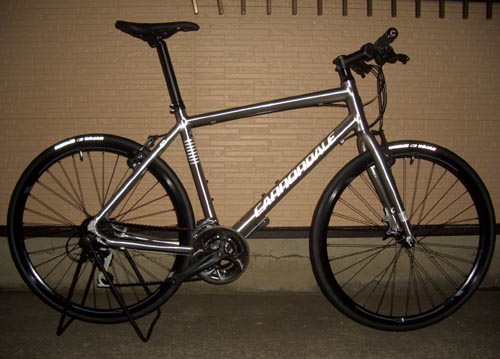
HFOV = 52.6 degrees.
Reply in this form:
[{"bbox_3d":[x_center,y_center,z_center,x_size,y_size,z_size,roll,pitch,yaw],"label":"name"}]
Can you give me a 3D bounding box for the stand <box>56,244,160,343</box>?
[{"bbox_3d":[-0.510,0.373,1.844,0.315,0.345,0.280,0,6,0],"label":"stand"}]

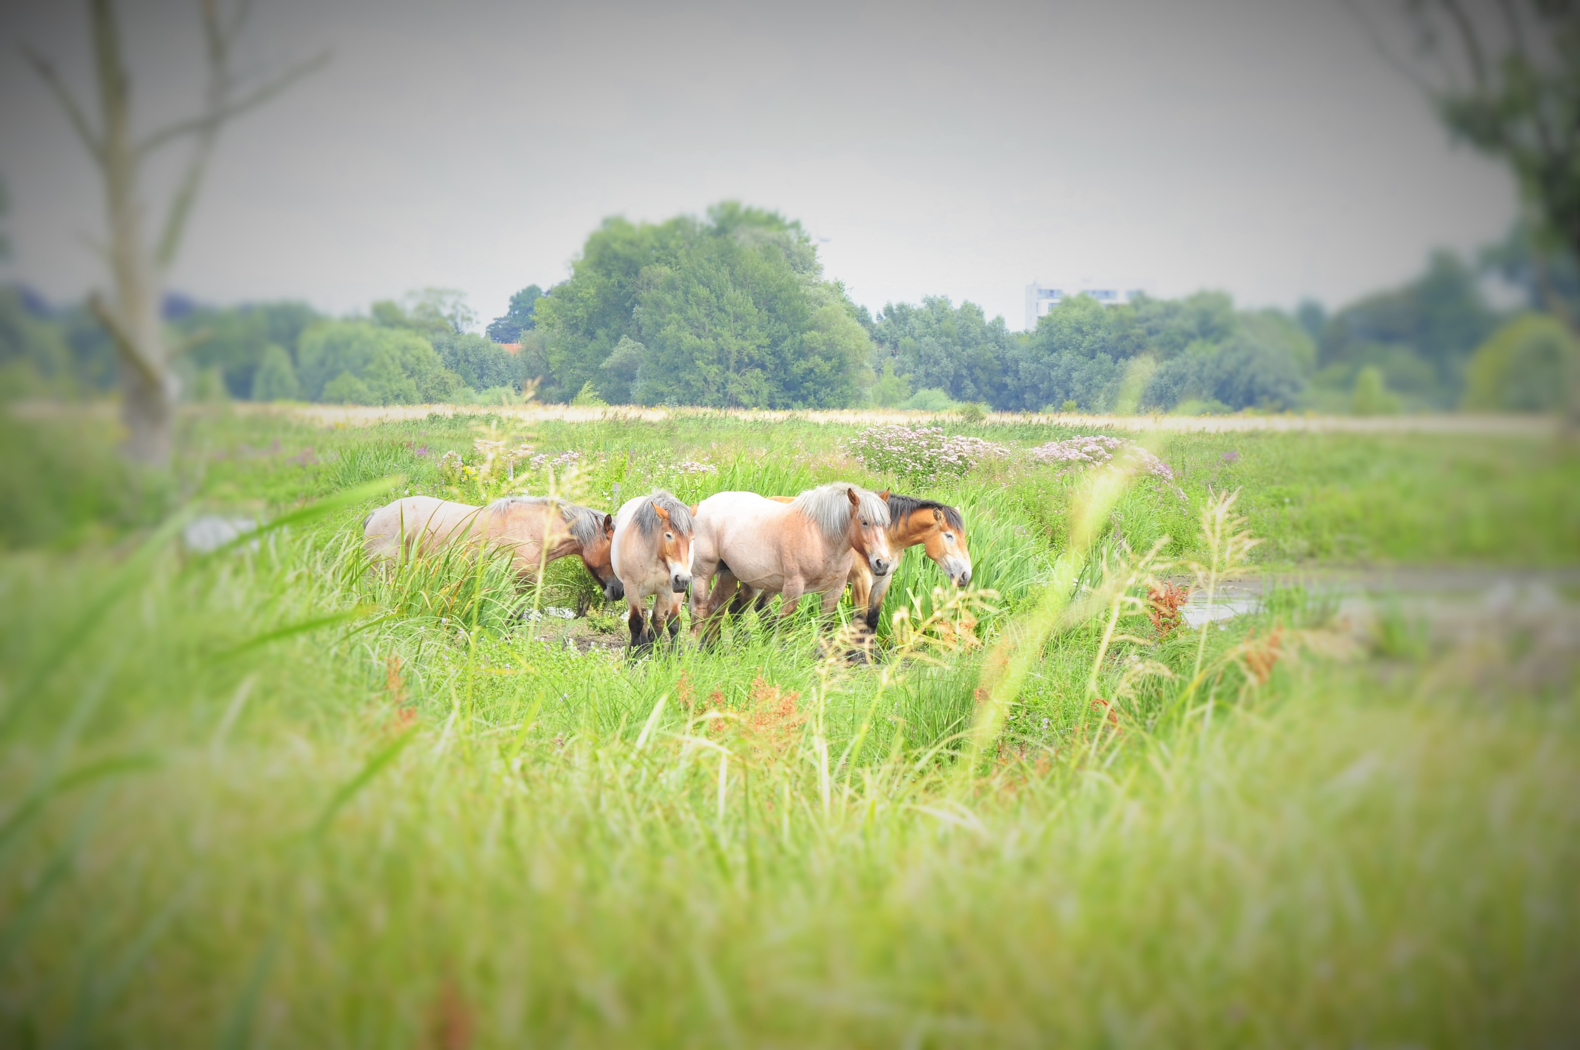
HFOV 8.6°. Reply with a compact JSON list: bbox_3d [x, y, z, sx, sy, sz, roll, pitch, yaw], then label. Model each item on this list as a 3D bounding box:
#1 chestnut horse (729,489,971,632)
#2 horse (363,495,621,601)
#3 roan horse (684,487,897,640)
[{"bbox_3d":[0.548,0.459,94.300,2.200,1.500,0.680,0,1,20],"label":"chestnut horse"},{"bbox_3d":[-2.678,0.449,94.500,2.280,1.430,0.660,0,1,7],"label":"horse"},{"bbox_3d":[0.027,0.415,93.000,2.100,1.570,0.700,1,1,41],"label":"roan horse"}]

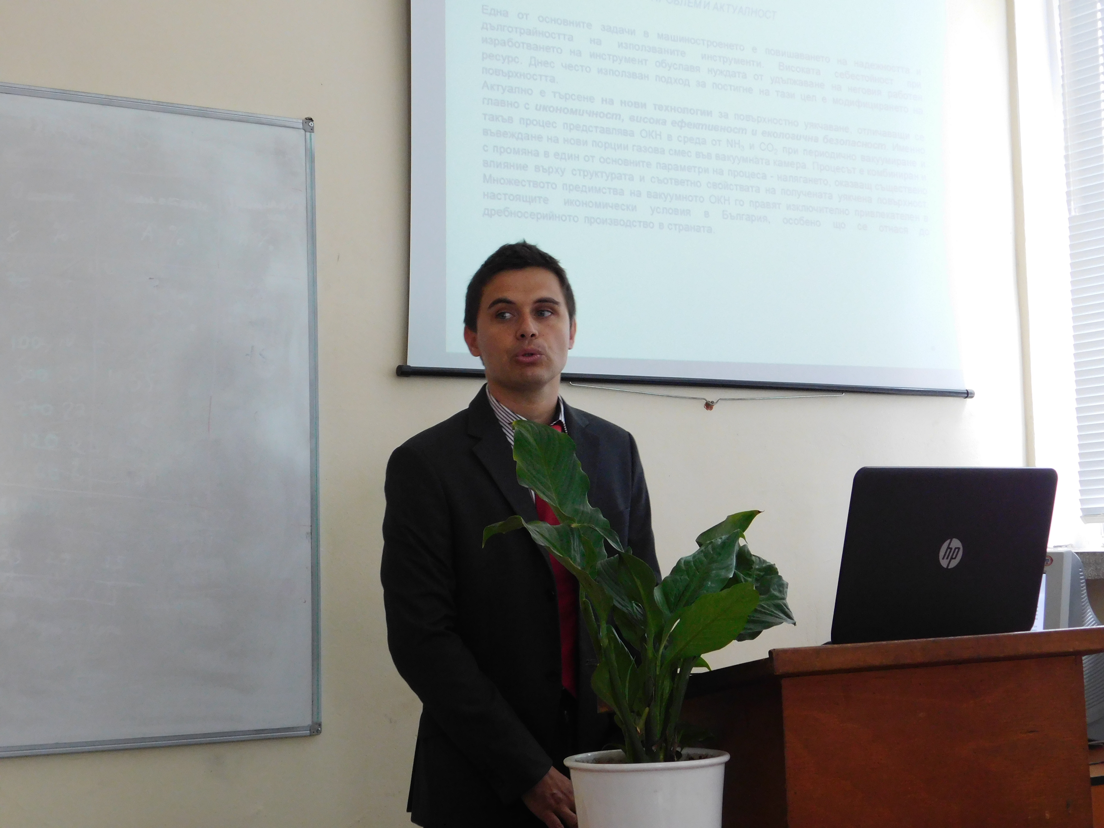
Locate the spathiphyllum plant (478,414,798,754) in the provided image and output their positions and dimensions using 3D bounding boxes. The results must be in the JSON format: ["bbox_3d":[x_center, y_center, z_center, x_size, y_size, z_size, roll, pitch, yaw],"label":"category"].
[{"bbox_3d":[0.105,0.212,2.250,0.360,0.400,0.310,-1,-5,0],"label":"spathiphyllum plant"}]

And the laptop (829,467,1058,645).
[{"bbox_3d":[0.484,0.235,2.700,0.384,0.245,0.354,2,-16,-32],"label":"laptop"}]

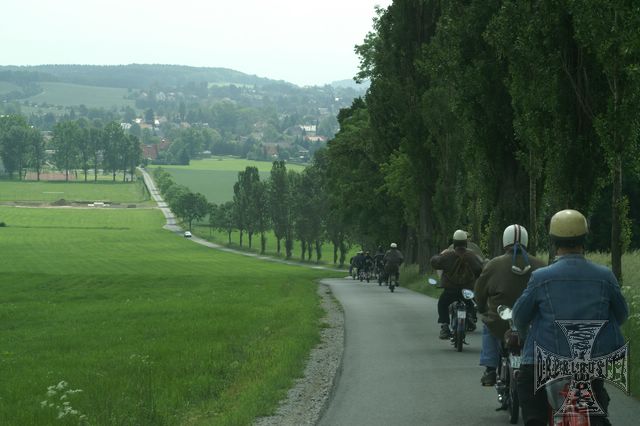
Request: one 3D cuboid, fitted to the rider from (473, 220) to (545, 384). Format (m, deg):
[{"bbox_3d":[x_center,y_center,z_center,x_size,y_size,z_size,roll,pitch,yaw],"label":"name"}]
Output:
[{"bbox_3d":[1.730,0.820,14.250,0.720,1.430,0.820,0,1,1],"label":"rider"}]

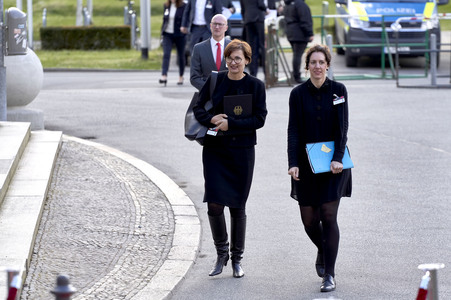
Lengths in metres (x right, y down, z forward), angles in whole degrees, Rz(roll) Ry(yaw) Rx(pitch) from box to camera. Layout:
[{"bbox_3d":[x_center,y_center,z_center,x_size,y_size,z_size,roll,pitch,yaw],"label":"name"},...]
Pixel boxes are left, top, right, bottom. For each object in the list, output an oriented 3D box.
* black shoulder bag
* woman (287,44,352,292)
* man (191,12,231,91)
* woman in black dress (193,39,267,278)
[{"bbox_3d":[-0.180,-0.305,17.950,0.180,0.530,0.360,-2,5,-21],"label":"black shoulder bag"},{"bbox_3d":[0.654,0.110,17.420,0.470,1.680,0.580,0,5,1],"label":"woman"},{"bbox_3d":[-0.068,-0.357,22.850,0.550,1.760,0.360,0,5,-2],"label":"man"},{"bbox_3d":[0.030,0.054,17.920,0.530,1.690,0.450,1,5,7],"label":"woman in black dress"}]

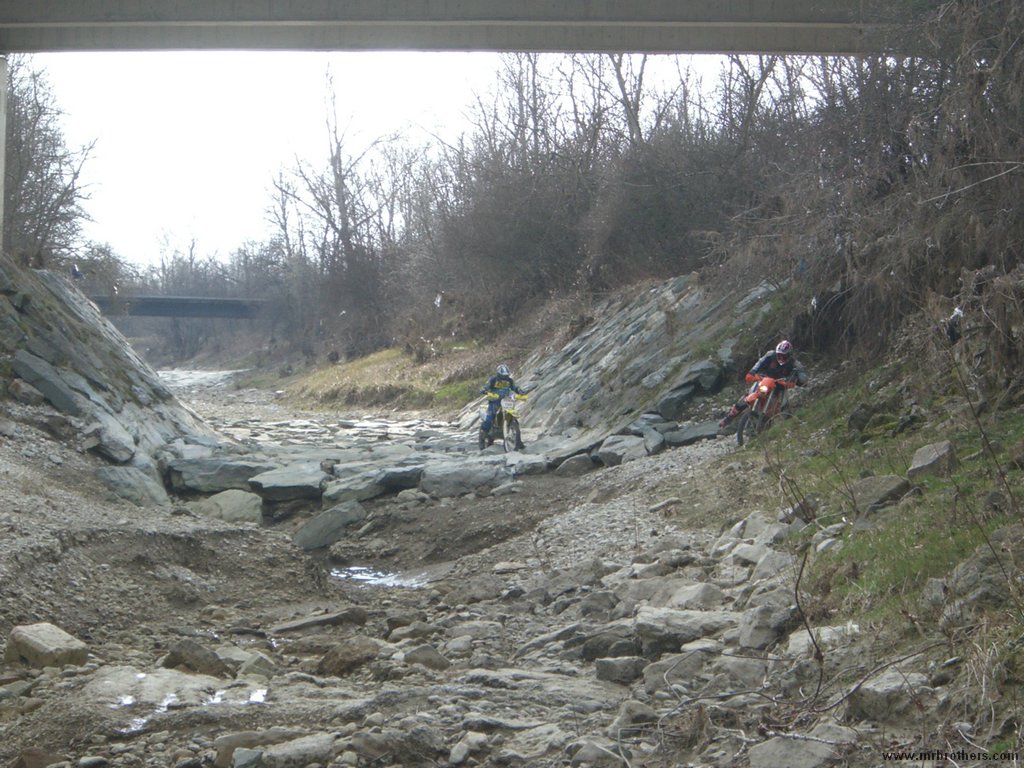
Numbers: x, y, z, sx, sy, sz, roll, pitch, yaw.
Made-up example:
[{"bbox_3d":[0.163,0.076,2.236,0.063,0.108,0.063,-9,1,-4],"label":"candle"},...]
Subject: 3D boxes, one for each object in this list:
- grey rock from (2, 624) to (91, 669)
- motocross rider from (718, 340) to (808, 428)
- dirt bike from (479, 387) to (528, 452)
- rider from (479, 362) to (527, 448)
[{"bbox_3d":[-4.693,2.636,34.000,0.650,0.410,0.620,1,1,40],"label":"grey rock"},{"bbox_3d":[4.027,0.008,54.000,1.300,1.400,1.000,0,1,20],"label":"motocross rider"},{"bbox_3d":[-0.184,0.788,69.000,0.820,1.240,2.100,0,1,-22],"label":"dirt bike"},{"bbox_3d":[-0.184,0.481,69.000,0.970,1.760,0.800,0,1,-15],"label":"rider"}]

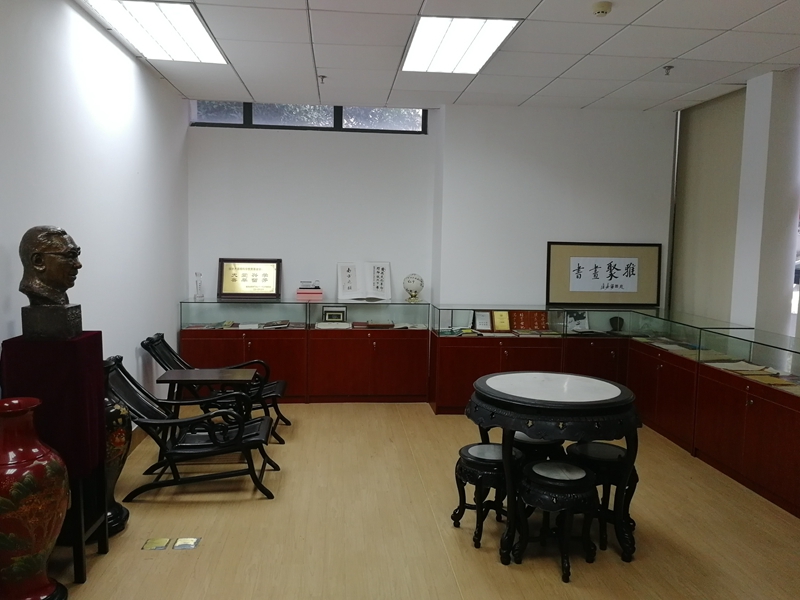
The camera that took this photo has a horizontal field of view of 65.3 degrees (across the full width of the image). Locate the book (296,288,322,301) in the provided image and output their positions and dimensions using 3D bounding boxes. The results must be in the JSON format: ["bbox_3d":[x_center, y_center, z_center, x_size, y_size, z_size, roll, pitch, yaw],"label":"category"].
[{"bbox_3d":[-0.836,-0.047,5.783,0.232,0.122,0.170,0,6,-5],"label":"book"}]

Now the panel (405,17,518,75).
[{"bbox_3d":[0.347,-1.640,4.034,0.580,0.060,1.170,0,6,-5],"label":"panel"}]

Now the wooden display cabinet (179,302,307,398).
[{"bbox_3d":[-1.369,0.449,5.634,1.085,0.888,0.400,0,6,-6],"label":"wooden display cabinet"}]

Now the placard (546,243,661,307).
[{"bbox_3d":[1.939,-0.240,5.882,1.100,0.590,0.035,0,1,-5],"label":"placard"}]

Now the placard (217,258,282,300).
[{"bbox_3d":[-1.404,-0.193,5.840,0.585,0.385,0.040,0,-7,-5],"label":"placard"}]

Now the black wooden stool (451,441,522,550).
[{"bbox_3d":[0.449,0.954,3.107,0.360,0.432,0.360,0,6,-6],"label":"black wooden stool"}]

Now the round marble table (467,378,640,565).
[{"bbox_3d":[0.770,0.830,3.244,0.870,0.750,0.870,1,6,0],"label":"round marble table"}]

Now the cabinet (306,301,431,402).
[{"bbox_3d":[-0.290,0.458,5.742,1.070,0.888,0.400,0,6,-6],"label":"cabinet"}]

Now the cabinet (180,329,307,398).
[{"bbox_3d":[-1.371,0.567,5.646,1.085,0.652,0.400,0,6,-6],"label":"cabinet"}]

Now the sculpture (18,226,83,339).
[{"bbox_3d":[-1.489,-0.077,2.672,0.255,0.475,0.210,0,6,-5],"label":"sculpture"}]

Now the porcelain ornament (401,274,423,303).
[{"bbox_3d":[0.129,-0.111,5.848,0.201,0.265,0.170,0,5,-6],"label":"porcelain ornament"}]

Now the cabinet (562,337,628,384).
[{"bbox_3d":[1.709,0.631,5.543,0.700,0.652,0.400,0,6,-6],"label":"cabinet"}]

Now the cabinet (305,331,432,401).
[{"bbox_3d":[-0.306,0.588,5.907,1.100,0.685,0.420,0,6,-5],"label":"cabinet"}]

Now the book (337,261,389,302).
[{"bbox_3d":[-0.334,-0.167,5.829,0.495,0.365,0.070,0,-7,-5],"label":"book"}]

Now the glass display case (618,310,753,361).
[{"bbox_3d":[2.201,0.264,4.818,0.400,0.236,1.050,0,6,-6],"label":"glass display case"}]

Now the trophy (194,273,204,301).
[{"bbox_3d":[-1.815,-0.121,5.660,0.090,0.265,0.070,0,6,-5],"label":"trophy"}]

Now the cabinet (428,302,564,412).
[{"bbox_3d":[0.834,0.506,5.444,1.065,0.888,0.400,0,6,-6],"label":"cabinet"}]

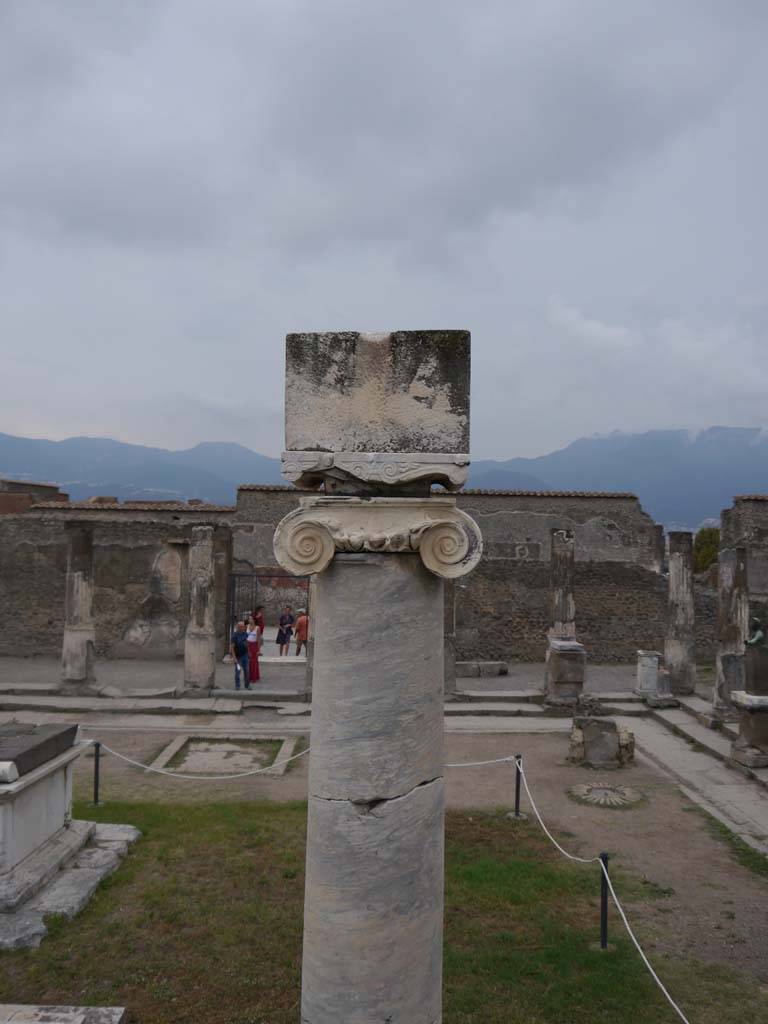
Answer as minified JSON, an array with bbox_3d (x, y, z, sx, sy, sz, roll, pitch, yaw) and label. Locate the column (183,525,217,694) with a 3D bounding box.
[{"bbox_3d":[-4.549,2.341,20.613,0.770,4.012,0.770,1,-2,-1],"label":"column"}]

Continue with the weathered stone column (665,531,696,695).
[{"bbox_3d":[7.459,2.495,20.855,0.790,4.009,0.790,1,-2,-1],"label":"weathered stone column"}]

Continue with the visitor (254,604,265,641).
[{"bbox_3d":[-3.857,3.693,25.567,0.380,1.620,0.420,1,-2,-19],"label":"visitor"}]

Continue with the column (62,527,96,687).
[{"bbox_3d":[-7.538,2.245,20.583,0.820,3.970,0.820,1,-2,-1],"label":"column"}]

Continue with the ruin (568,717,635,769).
[{"bbox_3d":[3.901,4.151,15.025,1.100,0.757,0.720,1,-2,-1],"label":"ruin"}]

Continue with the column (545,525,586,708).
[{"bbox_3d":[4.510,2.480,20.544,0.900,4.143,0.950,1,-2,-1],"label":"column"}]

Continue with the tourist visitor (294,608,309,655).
[{"bbox_3d":[-2.544,3.816,25.565,0.380,1.680,0.450,-1,-3,40],"label":"tourist visitor"}]

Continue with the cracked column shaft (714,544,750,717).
[{"bbox_3d":[7.458,2.521,17.851,0.780,3.509,0.780,1,-2,-1],"label":"cracked column shaft"}]

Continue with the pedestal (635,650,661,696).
[{"bbox_3d":[6.452,3.958,20.312,0.600,1.018,0.580,1,-2,-1],"label":"pedestal"}]

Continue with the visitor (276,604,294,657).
[{"bbox_3d":[-3.054,3.703,25.566,0.480,1.640,0.360,1,-2,-12],"label":"visitor"}]

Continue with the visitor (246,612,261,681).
[{"bbox_3d":[-3.352,3.515,21.377,0.440,1.758,0.360,0,-2,8],"label":"visitor"}]

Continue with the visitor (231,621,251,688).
[{"bbox_3d":[-3.493,3.514,20.253,0.520,1.665,0.360,1,-2,-12],"label":"visitor"}]

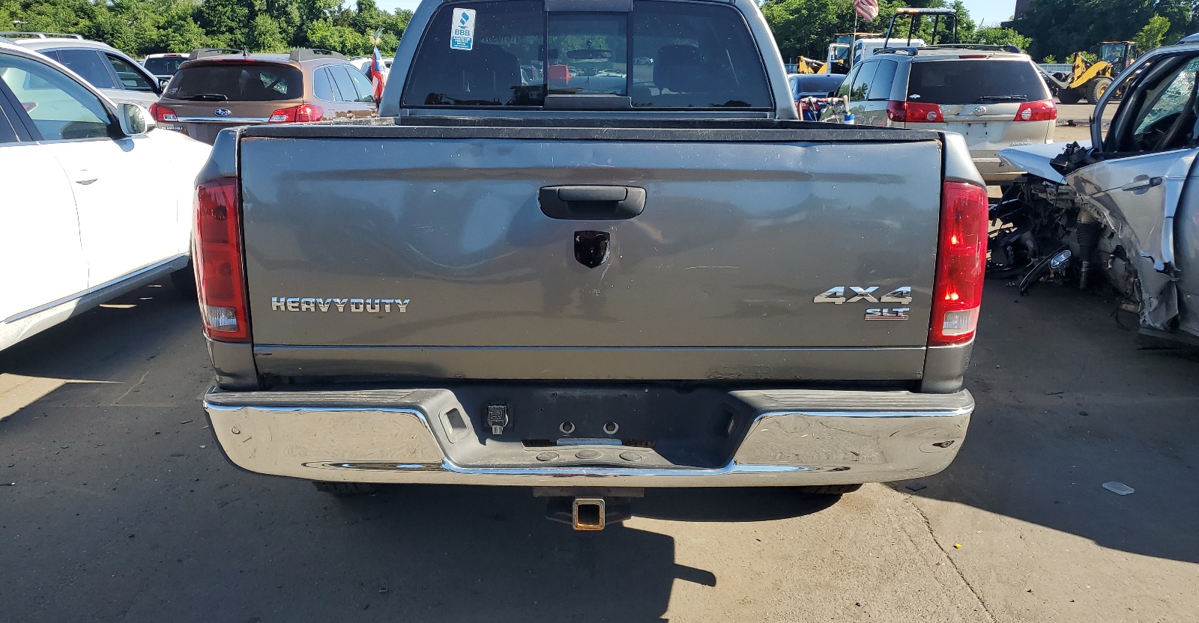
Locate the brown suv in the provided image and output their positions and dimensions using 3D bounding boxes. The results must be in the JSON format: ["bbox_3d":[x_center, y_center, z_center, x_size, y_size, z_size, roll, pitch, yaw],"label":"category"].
[{"bbox_3d":[-4.204,-2.671,12.324,1.820,1.660,4.800,0,15,-1],"label":"brown suv"}]

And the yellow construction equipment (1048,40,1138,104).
[{"bbox_3d":[24.485,-11.815,44.457,5.700,3.000,2.300,-3,15,-11],"label":"yellow construction equipment"}]

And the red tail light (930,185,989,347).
[{"bbox_3d":[0.877,-0.126,2.209,0.130,0.400,0.150,0,15,-1],"label":"red tail light"}]

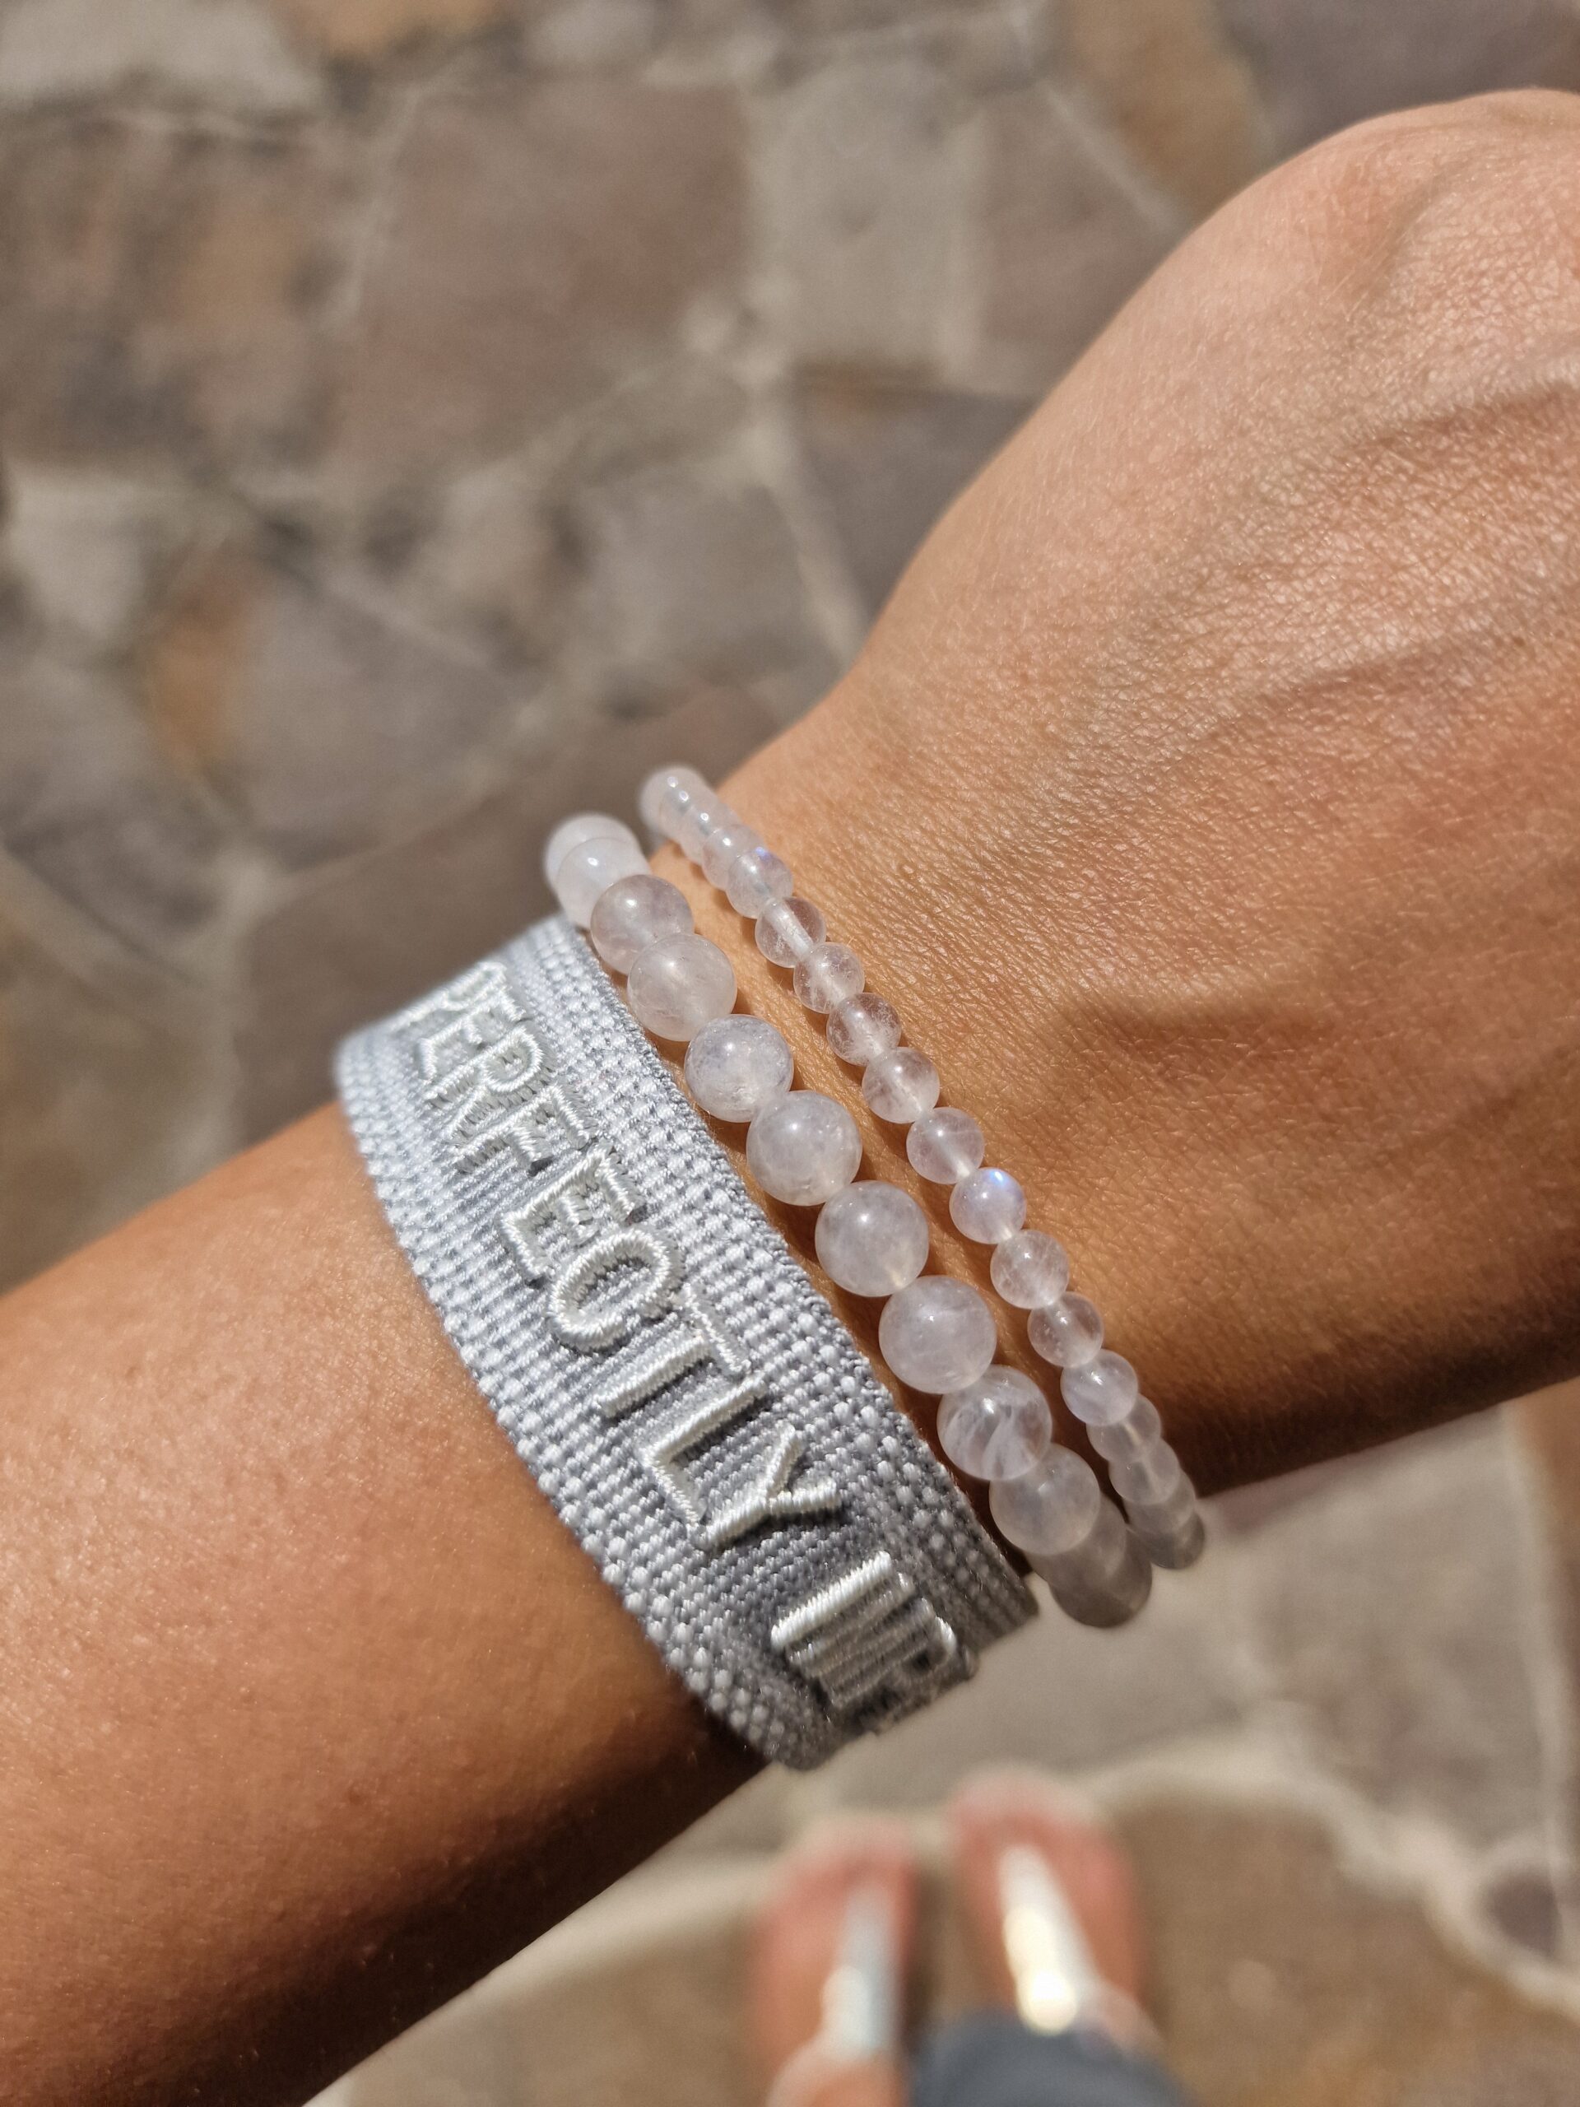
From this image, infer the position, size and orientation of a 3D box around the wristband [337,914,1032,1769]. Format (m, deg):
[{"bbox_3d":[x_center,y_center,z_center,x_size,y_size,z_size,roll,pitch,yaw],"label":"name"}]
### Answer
[{"bbox_3d":[-0.008,0.018,0.101,0.018,0.045,0.060,-35,68,-3],"label":"wristband"}]

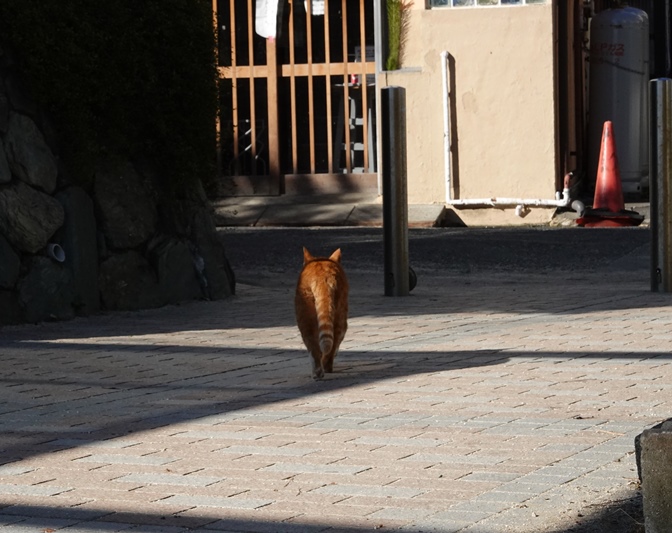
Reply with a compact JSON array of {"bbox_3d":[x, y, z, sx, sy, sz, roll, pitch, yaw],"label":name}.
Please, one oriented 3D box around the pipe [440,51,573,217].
[{"bbox_3d":[1.130,-0.882,16.350,0.940,1.100,0.130,0,4,26],"label":"pipe"}]

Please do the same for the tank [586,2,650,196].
[{"bbox_3d":[1.950,-1.134,17.050,0.385,1.310,0.385,-1,3,0],"label":"tank"}]

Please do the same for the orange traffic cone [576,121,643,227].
[{"bbox_3d":[1.802,-0.613,16.250,0.400,0.700,0.400,-1,3,6],"label":"orange traffic cone"}]

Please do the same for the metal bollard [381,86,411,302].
[{"bbox_3d":[0.241,-0.302,9.940,0.102,0.845,0.102,-1,3,0],"label":"metal bollard"}]

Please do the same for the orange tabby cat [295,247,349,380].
[{"bbox_3d":[-0.038,0.113,6.660,0.145,0.335,0.470,-1,3,0],"label":"orange tabby cat"}]

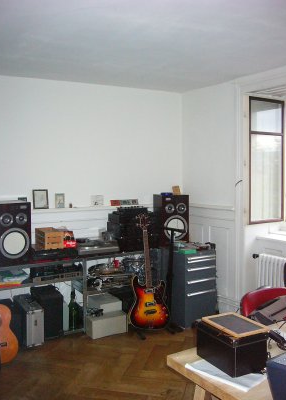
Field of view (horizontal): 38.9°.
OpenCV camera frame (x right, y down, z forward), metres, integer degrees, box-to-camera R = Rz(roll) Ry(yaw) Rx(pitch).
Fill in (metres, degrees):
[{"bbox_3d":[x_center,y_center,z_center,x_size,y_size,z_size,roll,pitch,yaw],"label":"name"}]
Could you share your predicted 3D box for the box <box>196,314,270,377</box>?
[{"bbox_3d":[0.389,0.633,1.781,0.180,0.161,0.249,-2,4,-28],"label":"box"}]

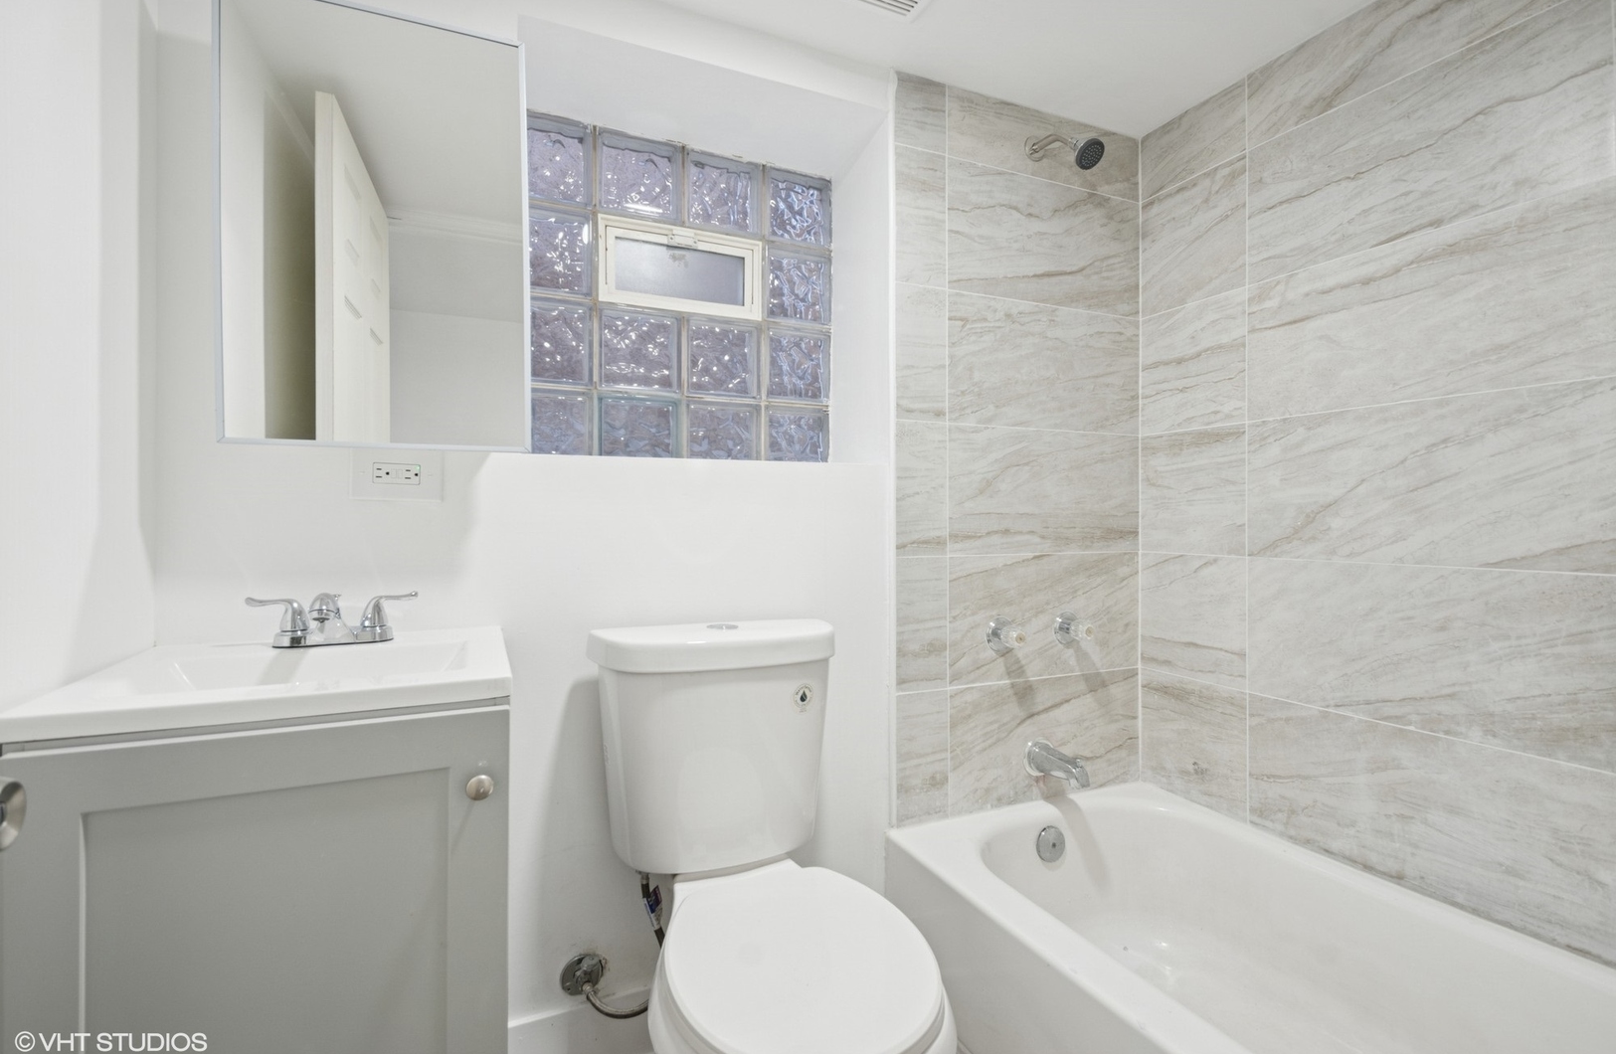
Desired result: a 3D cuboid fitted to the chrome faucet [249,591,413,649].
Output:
[{"bbox_3d":[-0.721,0.140,1.021,0.222,0.080,0.130,0,1,-22],"label":"chrome faucet"}]

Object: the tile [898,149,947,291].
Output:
[{"bbox_3d":[0.256,-0.694,1.518,0.134,0.303,0.010,0,1,-22],"label":"tile"}]

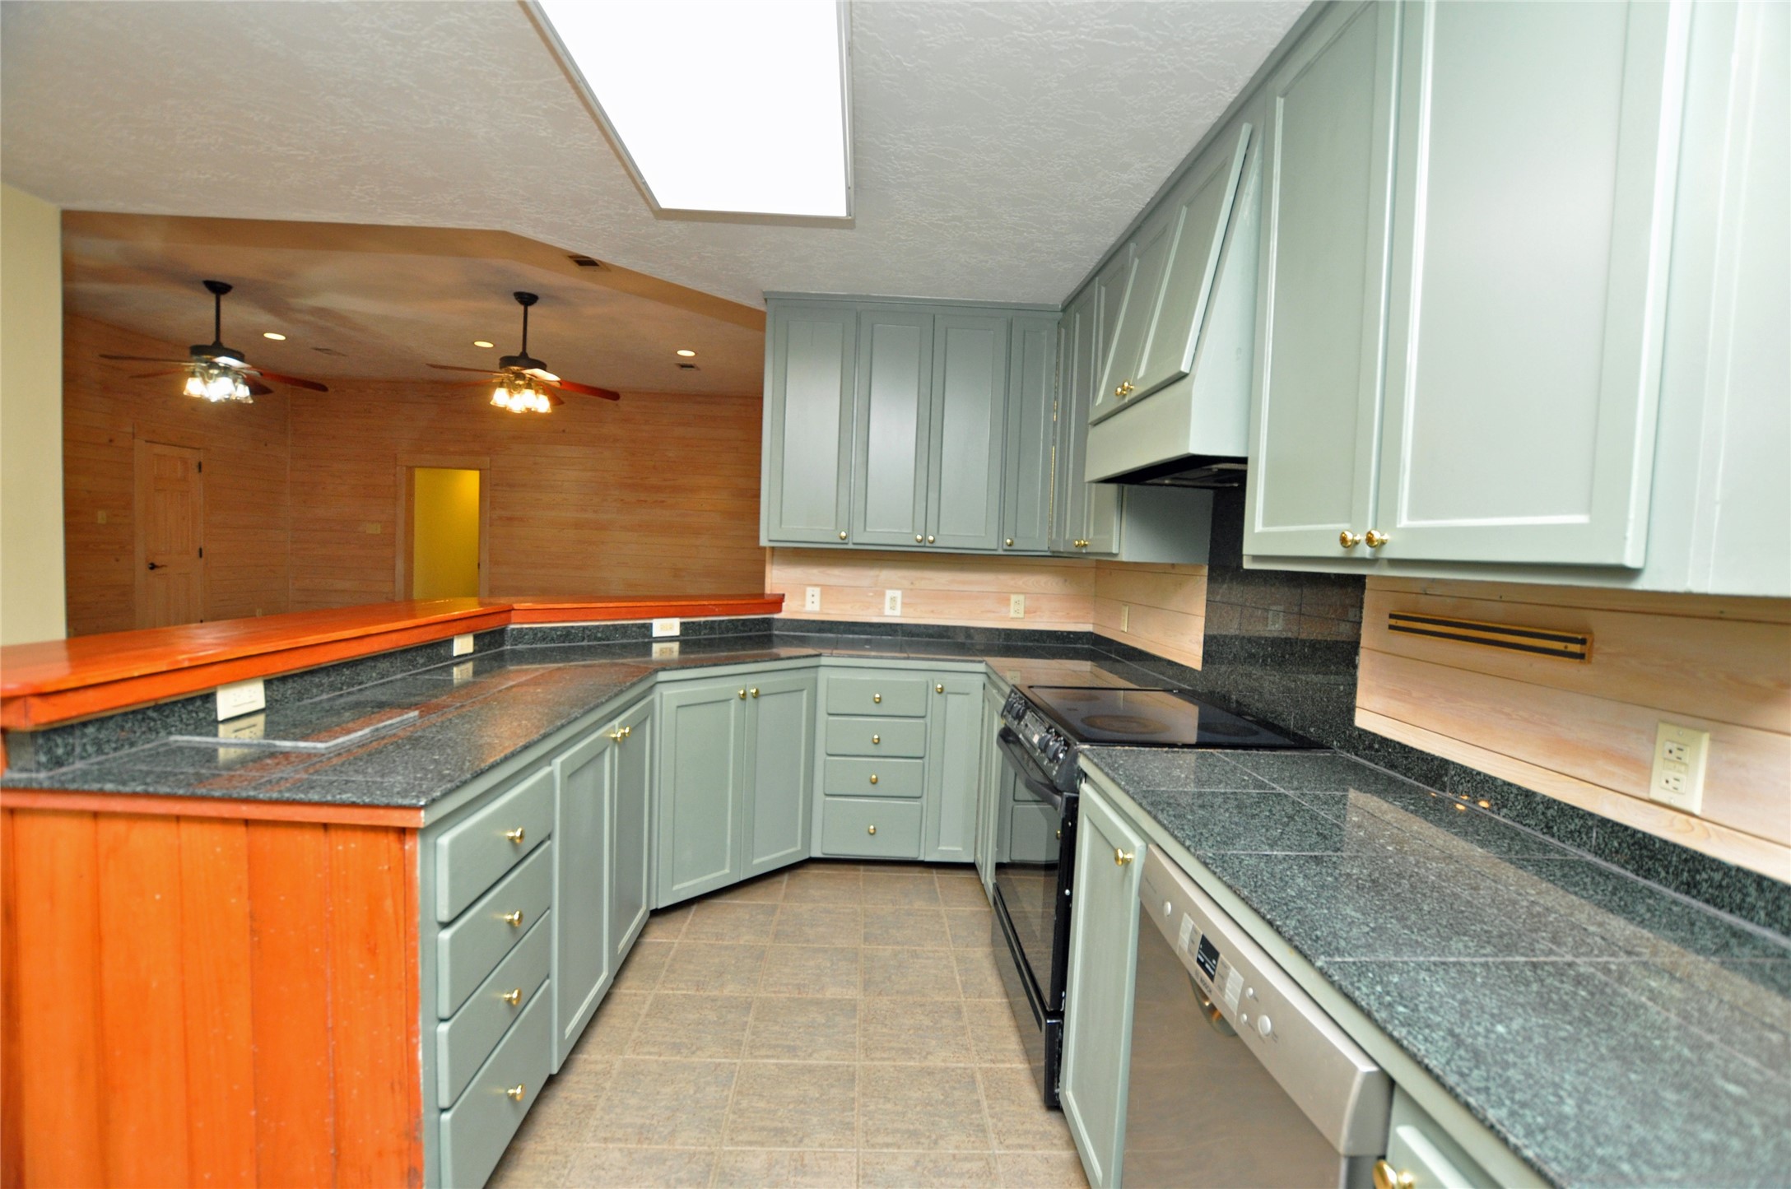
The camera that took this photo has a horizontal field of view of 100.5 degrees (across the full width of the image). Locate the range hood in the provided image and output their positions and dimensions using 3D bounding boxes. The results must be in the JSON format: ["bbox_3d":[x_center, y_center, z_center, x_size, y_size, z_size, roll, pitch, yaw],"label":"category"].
[{"bbox_3d":[0.858,-0.707,2.017,0.440,0.760,0.785,2,3,-2],"label":"range hood"}]

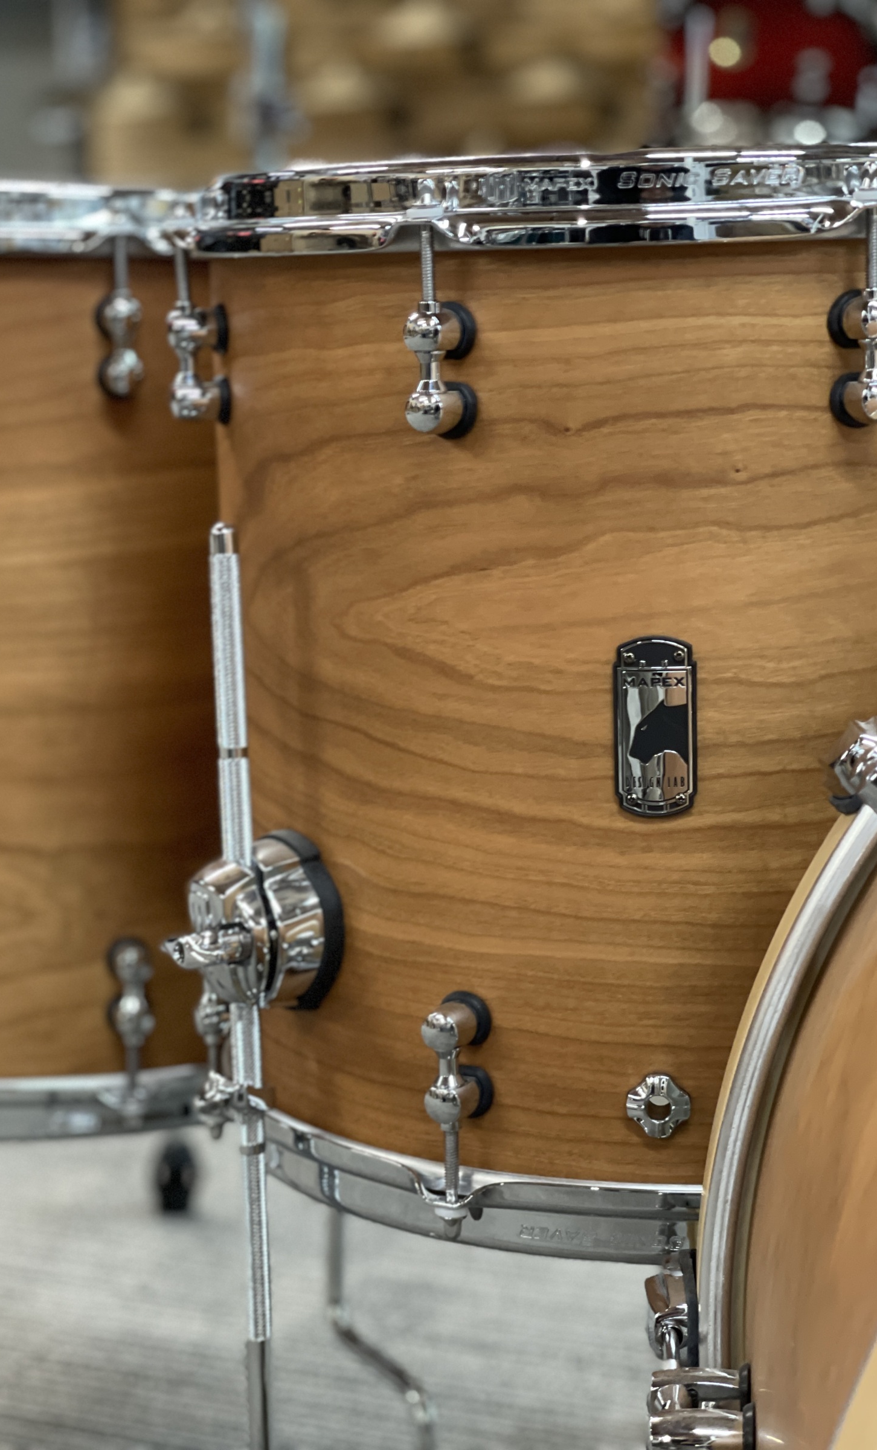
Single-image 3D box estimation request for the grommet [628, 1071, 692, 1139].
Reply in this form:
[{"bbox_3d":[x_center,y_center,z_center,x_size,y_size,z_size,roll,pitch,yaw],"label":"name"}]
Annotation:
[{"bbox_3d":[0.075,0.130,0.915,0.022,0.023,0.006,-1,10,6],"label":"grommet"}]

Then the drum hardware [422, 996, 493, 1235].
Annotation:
[{"bbox_3d":[0.006,0.136,0.928,0.019,0.085,0.024,4,11,28],"label":"drum hardware"}]

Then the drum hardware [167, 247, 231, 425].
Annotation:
[{"bbox_3d":[-0.091,-0.146,0.991,0.024,0.071,0.019,-5,10,-16],"label":"drum hardware"}]

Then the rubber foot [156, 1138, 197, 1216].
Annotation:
[{"bbox_3d":[-0.170,0.291,1.730,0.027,0.048,0.027,-1,10,0],"label":"rubber foot"}]

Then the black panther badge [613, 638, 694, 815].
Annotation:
[{"bbox_3d":[0.072,0.001,0.893,0.028,0.061,0.004,-1,10,6],"label":"black panther badge"}]

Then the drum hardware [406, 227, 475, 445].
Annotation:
[{"bbox_3d":[-0.002,-0.129,0.882,0.019,0.071,0.024,4,11,28],"label":"drum hardware"}]

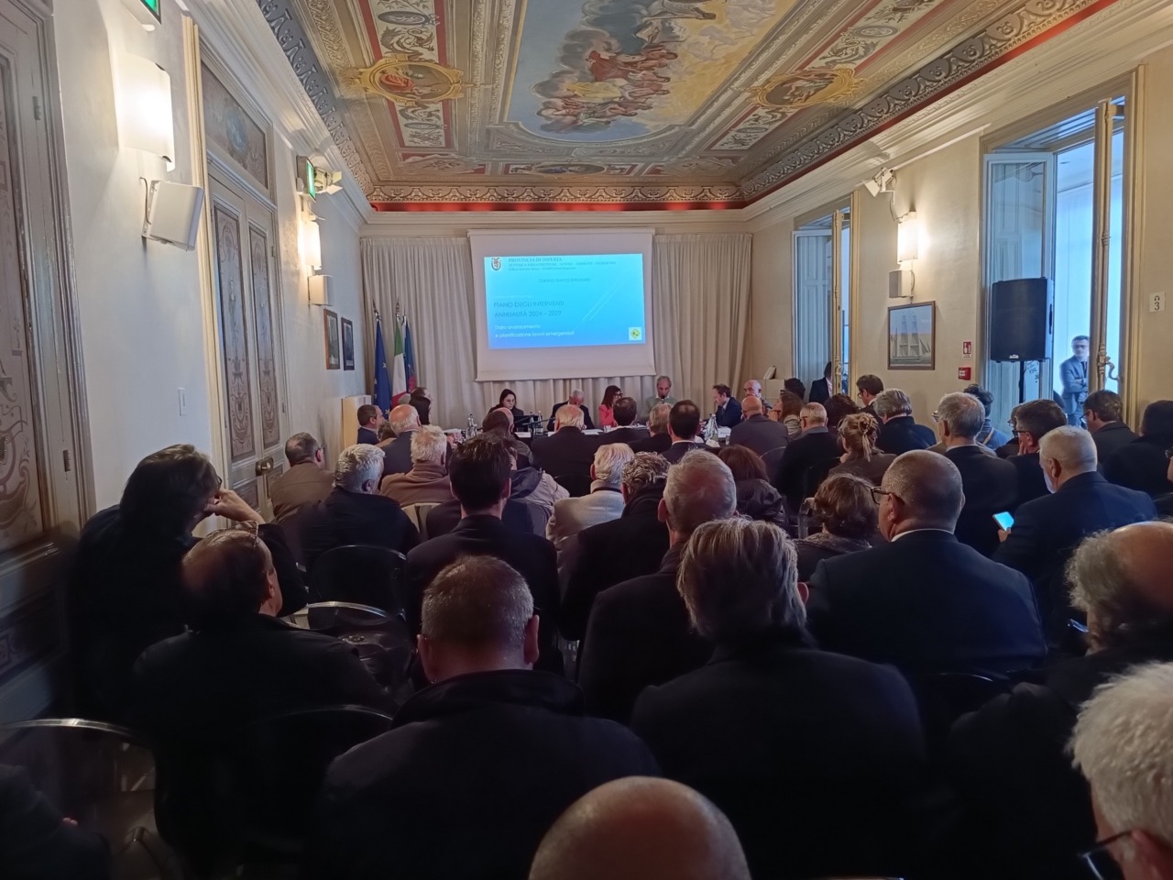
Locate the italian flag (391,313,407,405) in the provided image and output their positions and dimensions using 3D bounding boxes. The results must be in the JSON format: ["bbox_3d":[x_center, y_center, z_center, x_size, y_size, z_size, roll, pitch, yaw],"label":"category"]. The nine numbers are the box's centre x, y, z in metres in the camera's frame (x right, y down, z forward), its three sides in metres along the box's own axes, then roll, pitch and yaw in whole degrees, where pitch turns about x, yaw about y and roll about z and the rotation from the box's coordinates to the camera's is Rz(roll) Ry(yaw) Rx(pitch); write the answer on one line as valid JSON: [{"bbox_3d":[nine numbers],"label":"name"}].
[{"bbox_3d":[-2.306,-0.844,10.032,0.240,1.340,0.200,-2,5,-8],"label":"italian flag"}]

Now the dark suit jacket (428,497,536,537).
[{"bbox_3d":[-0.413,0.536,3.285,0.500,0.630,0.360,-2,5,-8],"label":"dark suit jacket"}]

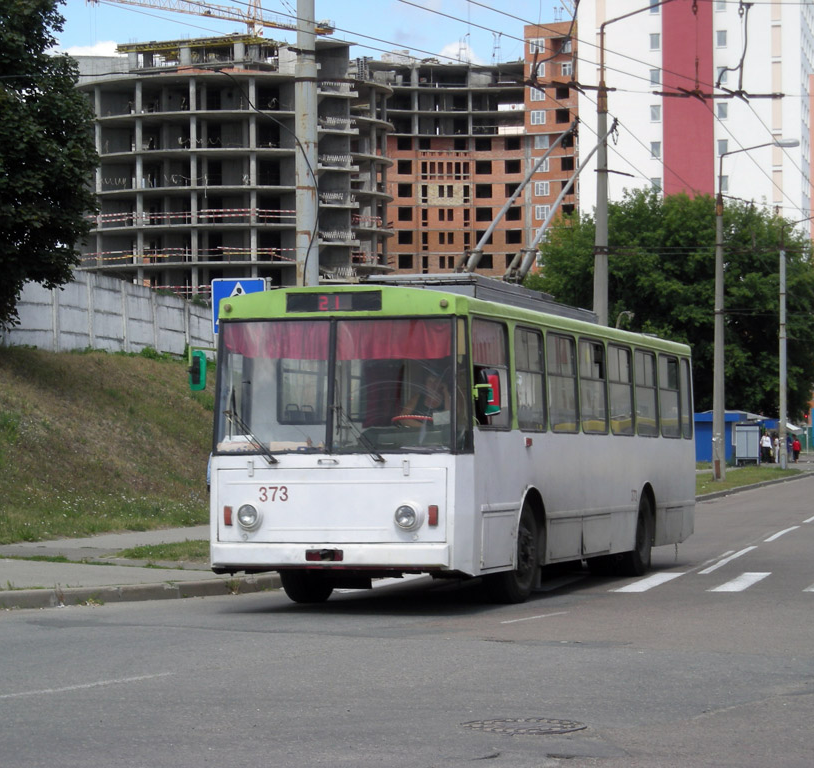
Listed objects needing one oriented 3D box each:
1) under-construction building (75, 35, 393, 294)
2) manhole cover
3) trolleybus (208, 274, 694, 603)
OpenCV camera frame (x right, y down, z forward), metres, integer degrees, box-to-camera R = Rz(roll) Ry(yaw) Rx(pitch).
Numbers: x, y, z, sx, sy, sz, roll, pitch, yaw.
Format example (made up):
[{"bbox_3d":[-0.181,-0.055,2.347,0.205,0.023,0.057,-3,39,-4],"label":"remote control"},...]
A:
[{"bbox_3d":[-14.578,-14.240,235.000,28.000,31.000,21.000,0,-1,-5],"label":"under-construction building"},{"bbox_3d":[0.625,1.823,14.800,0.670,0.030,0.670,0,-1,0],"label":"manhole cover"},{"bbox_3d":[0.930,0.630,30.250,2.500,3.200,11.200,-1,-2,16],"label":"trolleybus"}]

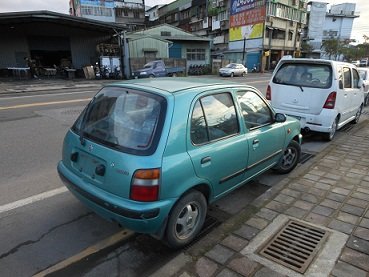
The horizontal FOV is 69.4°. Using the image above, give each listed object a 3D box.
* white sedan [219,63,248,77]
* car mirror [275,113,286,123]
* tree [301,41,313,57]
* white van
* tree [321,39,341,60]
[{"bbox_3d":[5.468,-7.565,29.571,1.700,1.430,4.300,15,21,41],"label":"white sedan"},{"bbox_3d":[1.212,-0.262,3.360,0.165,0.125,0.100,15,21,40],"label":"car mirror"},{"bbox_3d":[17.446,-11.661,38.683,2.600,4.547,2.600,15,21,41],"label":"tree"},{"bbox_3d":[3.613,-1.169,7.093,1.620,1.680,3.500,15,21,40],"label":"white van"},{"bbox_3d":[24.808,-14.131,45.856,3.900,5.608,3.900,15,21,41],"label":"tree"}]

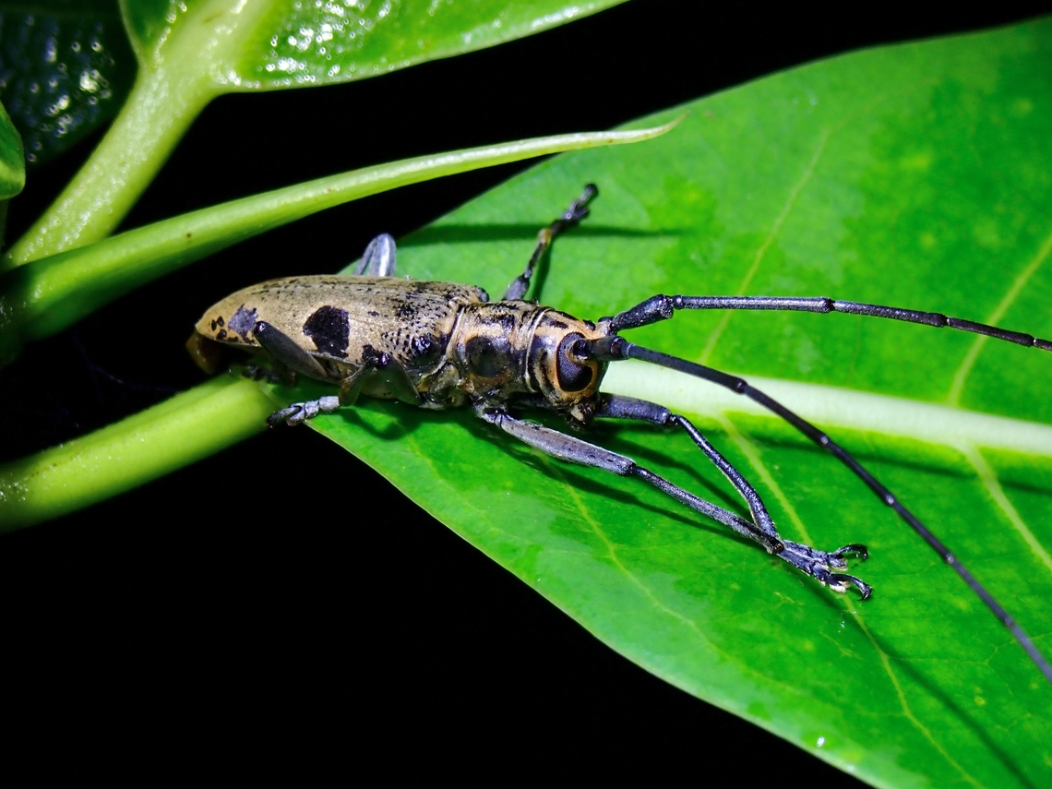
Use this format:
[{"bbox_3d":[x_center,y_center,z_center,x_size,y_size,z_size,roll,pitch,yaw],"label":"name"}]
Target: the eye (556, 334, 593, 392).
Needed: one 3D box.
[{"bbox_3d":[0.003,-0.002,0.180,0.002,0.003,0.001,0,19,6],"label":"eye"}]

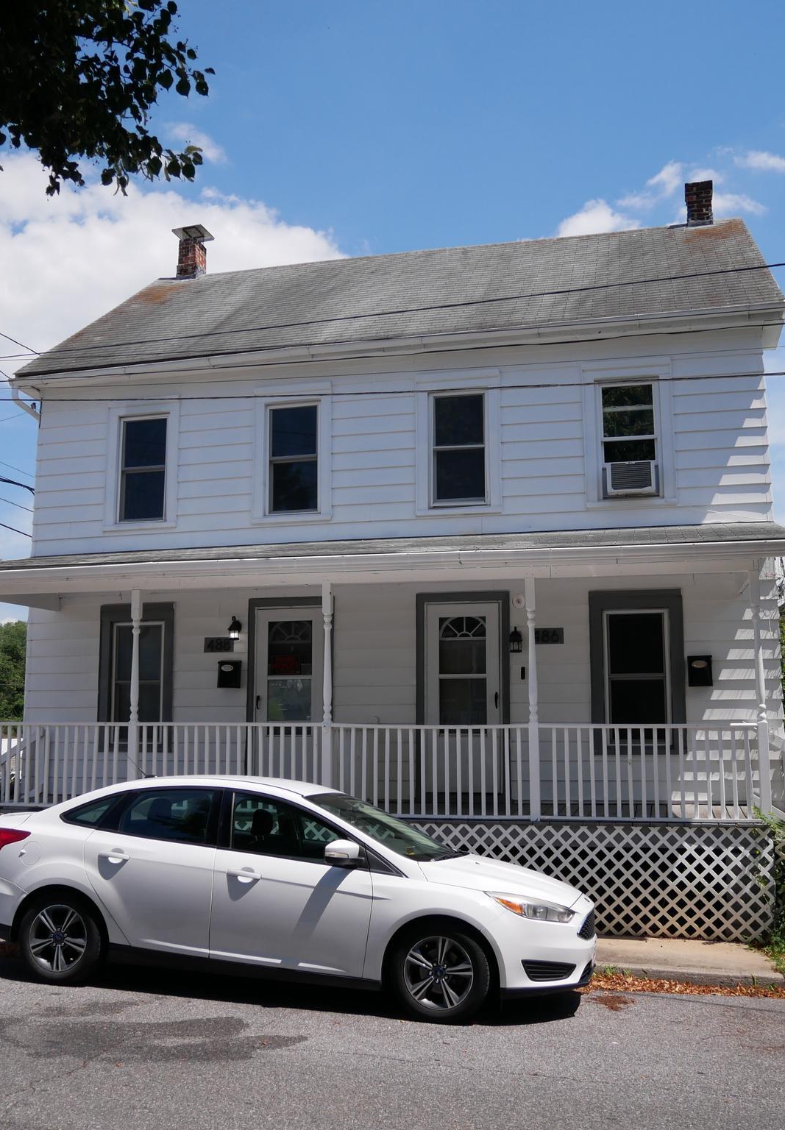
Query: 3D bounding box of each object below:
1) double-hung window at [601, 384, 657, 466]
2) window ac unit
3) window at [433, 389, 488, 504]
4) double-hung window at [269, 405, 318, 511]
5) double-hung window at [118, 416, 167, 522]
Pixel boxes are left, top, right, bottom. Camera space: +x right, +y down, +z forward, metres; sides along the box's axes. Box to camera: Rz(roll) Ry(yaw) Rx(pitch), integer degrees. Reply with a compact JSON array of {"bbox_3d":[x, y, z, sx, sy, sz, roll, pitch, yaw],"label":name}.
[{"bbox_3d":[2.584,-1.354,11.360,0.610,1.264,0.130,-2,-8,14],"label":"double-hung window"},{"bbox_3d":[2.573,-0.928,11.255,0.530,0.370,0.420,-2,-8,14],"label":"window ac unit"},{"bbox_3d":[0.745,-1.315,11.818,0.634,1.315,0.130,-2,-8,14],"label":"window"},{"bbox_3d":[-1.170,-1.254,12.292,0.643,1.318,0.130,-2,-8,14],"label":"double-hung window"},{"bbox_3d":[-3.052,-1.171,12.755,0.662,1.309,0.130,-2,-8,14],"label":"double-hung window"}]

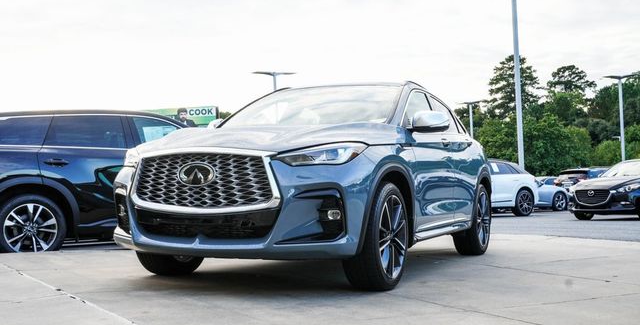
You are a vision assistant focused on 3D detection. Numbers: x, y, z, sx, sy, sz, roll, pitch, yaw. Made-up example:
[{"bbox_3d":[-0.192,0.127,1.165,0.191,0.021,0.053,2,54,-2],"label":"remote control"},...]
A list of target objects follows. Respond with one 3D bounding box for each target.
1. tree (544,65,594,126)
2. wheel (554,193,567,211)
[{"bbox_3d":[28.619,-4.146,84.827,5.900,13.800,5.900,-2,-1,0],"label":"tree"},{"bbox_3d":[8.175,1.349,25.611,0.650,0.650,0.230,-1,-1,-15],"label":"wheel"}]

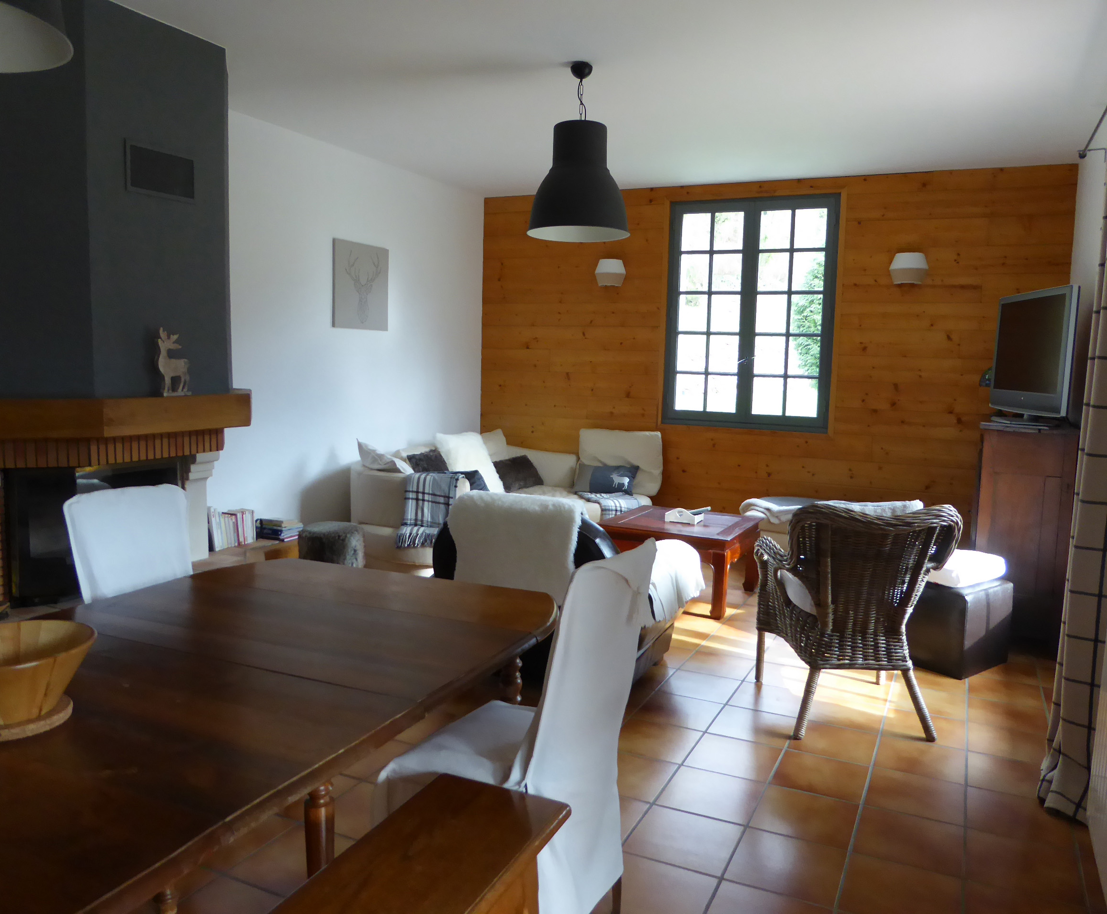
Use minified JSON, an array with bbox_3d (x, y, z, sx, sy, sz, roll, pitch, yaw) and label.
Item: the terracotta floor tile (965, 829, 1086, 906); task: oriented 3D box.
[{"bbox_3d":[1.350,1.183,2.532,0.295,0.010,0.295,4,7,25],"label":"terracotta floor tile"}]

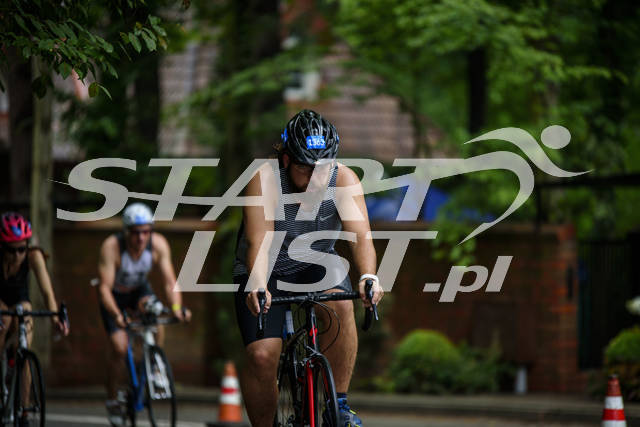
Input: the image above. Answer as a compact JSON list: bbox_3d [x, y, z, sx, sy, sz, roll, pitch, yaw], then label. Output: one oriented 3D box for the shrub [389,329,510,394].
[{"bbox_3d":[1.350,1.540,37.200,1.270,0.690,0.850,0,-2,0],"label":"shrub"}]

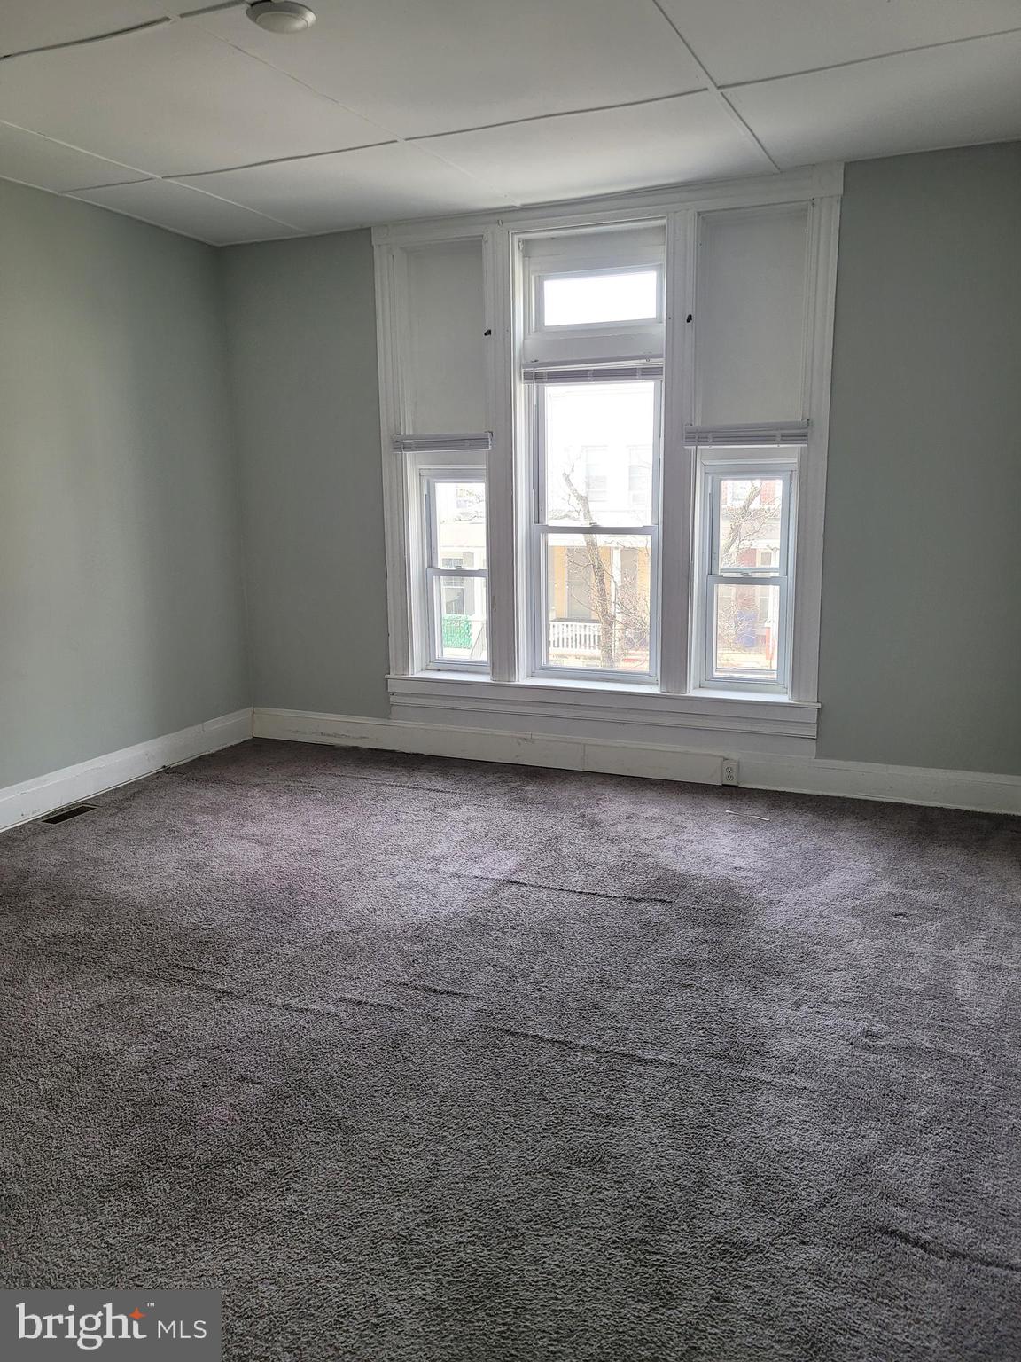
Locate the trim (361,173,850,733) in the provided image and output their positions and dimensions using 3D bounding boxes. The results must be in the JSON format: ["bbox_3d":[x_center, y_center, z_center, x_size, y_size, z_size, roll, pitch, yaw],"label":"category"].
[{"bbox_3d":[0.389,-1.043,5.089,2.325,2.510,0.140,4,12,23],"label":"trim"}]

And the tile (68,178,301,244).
[{"bbox_3d":[-1.566,-2.292,5.024,0.585,0.020,1.155,4,12,23],"label":"tile"}]

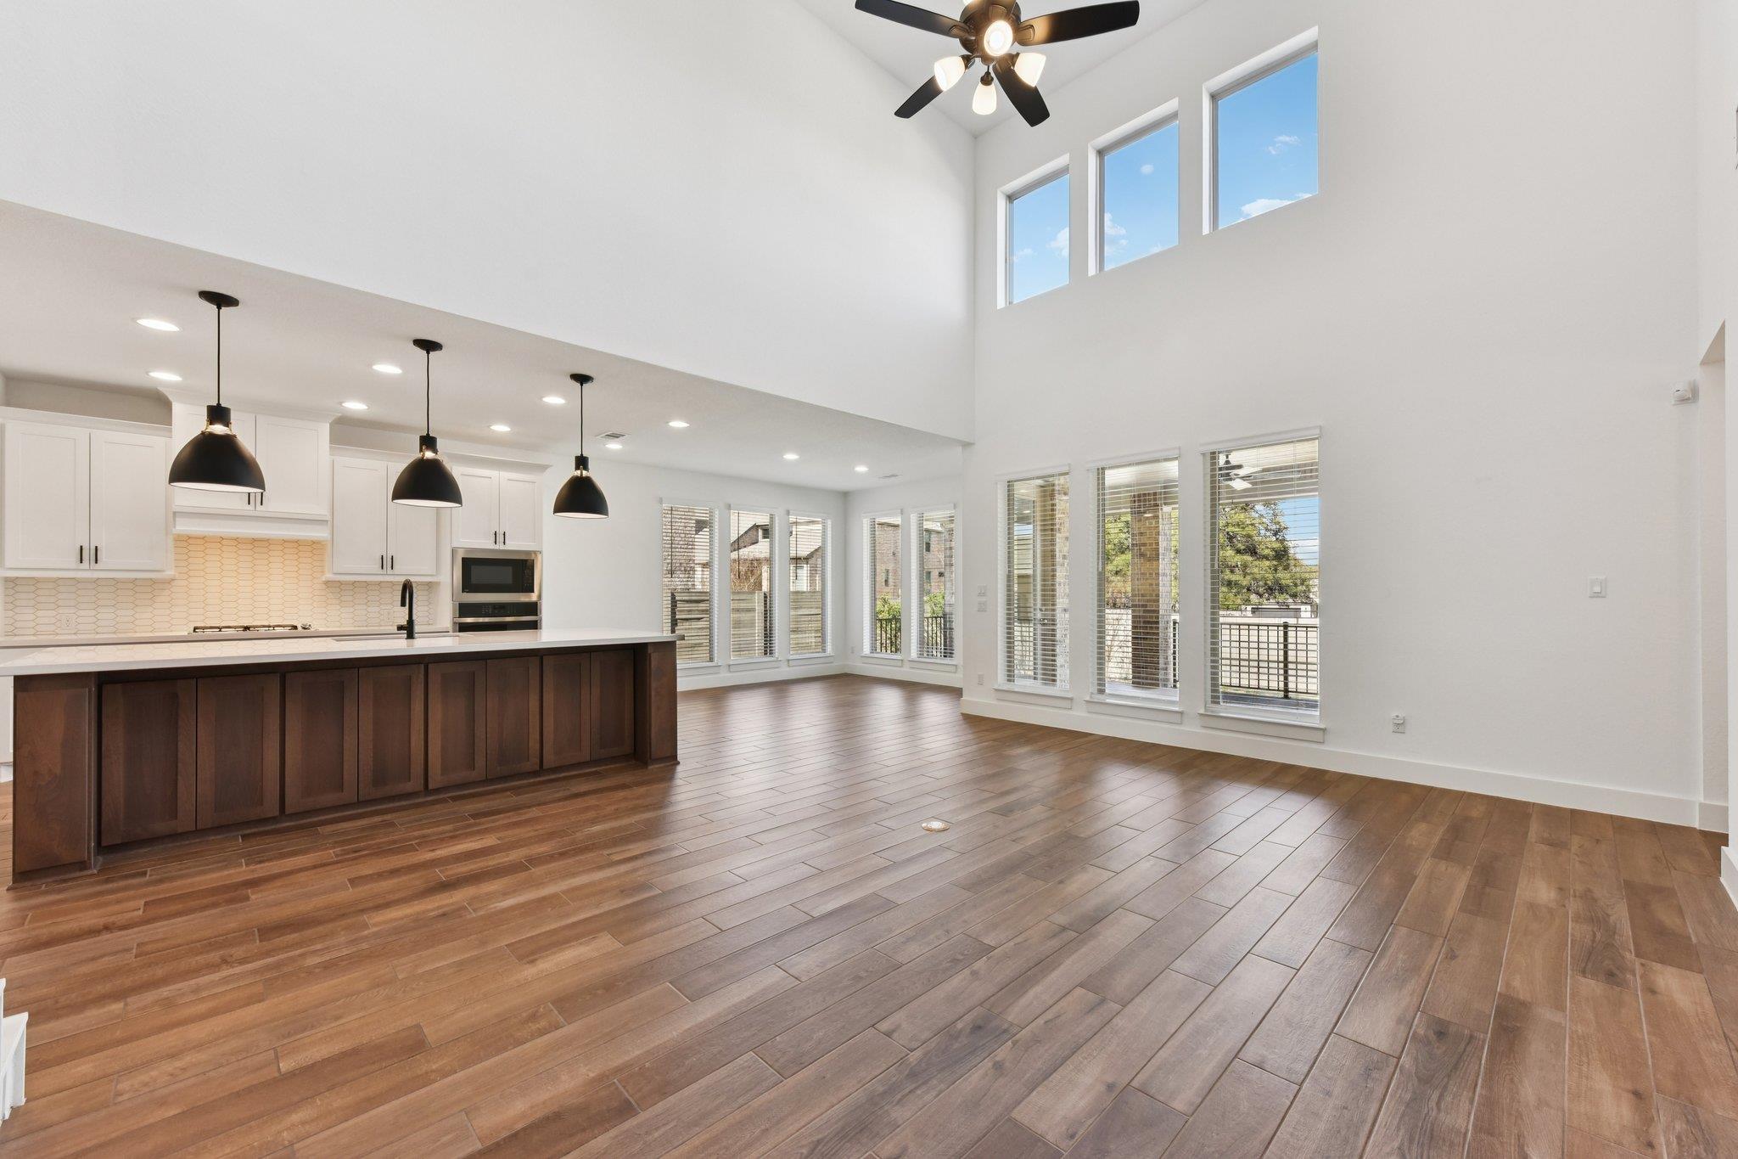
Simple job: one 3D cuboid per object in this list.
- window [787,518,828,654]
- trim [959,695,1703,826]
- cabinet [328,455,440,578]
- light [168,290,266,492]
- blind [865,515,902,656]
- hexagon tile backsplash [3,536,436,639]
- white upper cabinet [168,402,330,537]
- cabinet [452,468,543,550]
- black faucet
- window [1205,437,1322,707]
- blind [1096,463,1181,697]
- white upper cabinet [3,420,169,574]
[{"bbox_3d":[-0.896,0.087,9.818,0.740,2.030,0.070,1,-1,-44],"label":"window"},{"bbox_3d":[2.610,1.244,5.158,0.020,0.155,4.720,1,-2,-44],"label":"trim"},{"bbox_3d":[-4.447,-0.558,6.207,0.815,1.125,0.340,1,-1,-44],"label":"cabinet"},{"bbox_3d":[-3.405,-0.970,3.532,0.360,0.990,0.360,1,-2,-44],"label":"light"},{"bbox_3d":[0.225,0.086,9.722,0.100,2.030,0.765,1,-1,-44],"label":"blind"},{"bbox_3d":[-5.187,0.022,5.716,2.645,0.780,0.020,1,-1,-44],"label":"hexagon tile backsplash"},{"bbox_3d":[-5.088,-0.859,5.593,0.940,1.030,0.340,1,-1,-44],"label":"white upper cabinet"},{"bbox_3d":[-3.762,-0.667,6.721,0.810,0.780,0.610,1,-2,-44],"label":"cabinet"},{"bbox_3d":[-3.083,0.195,4.489,0.120,0.400,0.250,1,-2,-44],"label":"black faucet"},{"bbox_3d":[2.892,-0.002,4.984,0.100,2.030,0.750,1,-1,-44],"label":"window"},{"bbox_3d":[2.232,0.026,5.646,0.070,2.030,0.730,1,-1,-44],"label":"blind"},{"bbox_3d":[-5.740,-0.566,5.007,0.800,1.050,0.340,1,-2,-44],"label":"white upper cabinet"}]

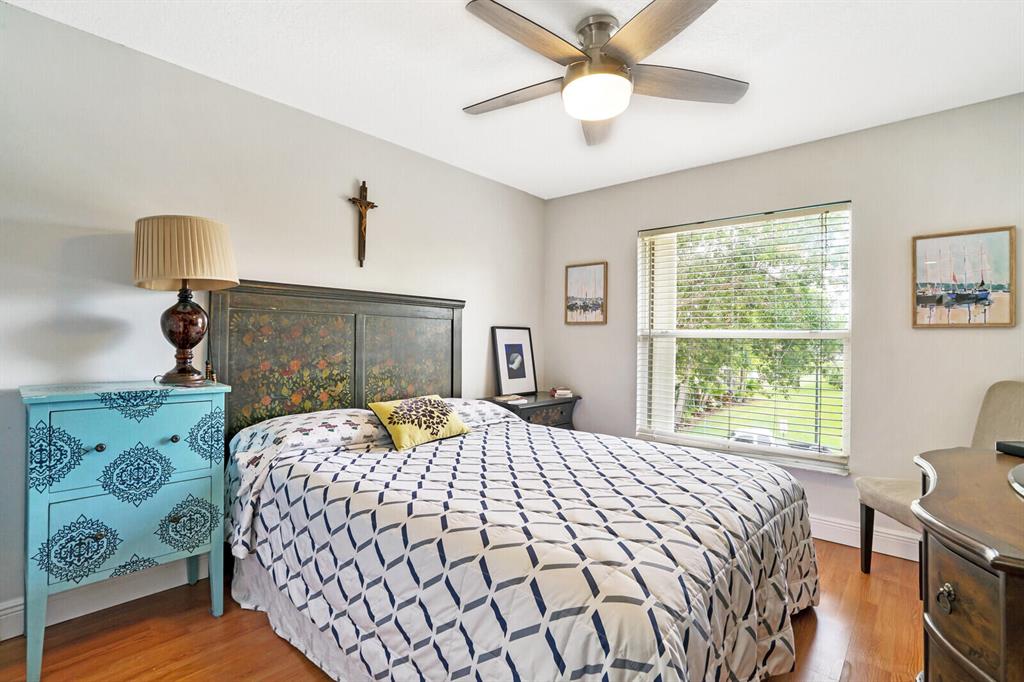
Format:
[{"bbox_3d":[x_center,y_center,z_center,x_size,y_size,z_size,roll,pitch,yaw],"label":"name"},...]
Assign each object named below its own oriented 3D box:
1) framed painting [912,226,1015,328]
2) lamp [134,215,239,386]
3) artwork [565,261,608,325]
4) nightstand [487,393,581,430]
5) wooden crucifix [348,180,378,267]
[{"bbox_3d":[2.354,-0.319,2.372,0.390,0.500,0.030,0,0,39],"label":"framed painting"},{"bbox_3d":[-1.413,-0.159,1.980,0.374,0.700,0.374,0,0,44],"label":"lamp"},{"bbox_3d":[0.619,-0.392,3.766,0.390,0.500,0.030,0,0,39],"label":"artwork"},{"bbox_3d":[0.128,0.817,3.544,0.480,0.730,0.718,0,0,44],"label":"nightstand"},{"bbox_3d":[-0.911,-0.715,2.779,0.045,0.515,0.195,0,0,44],"label":"wooden crucifix"}]

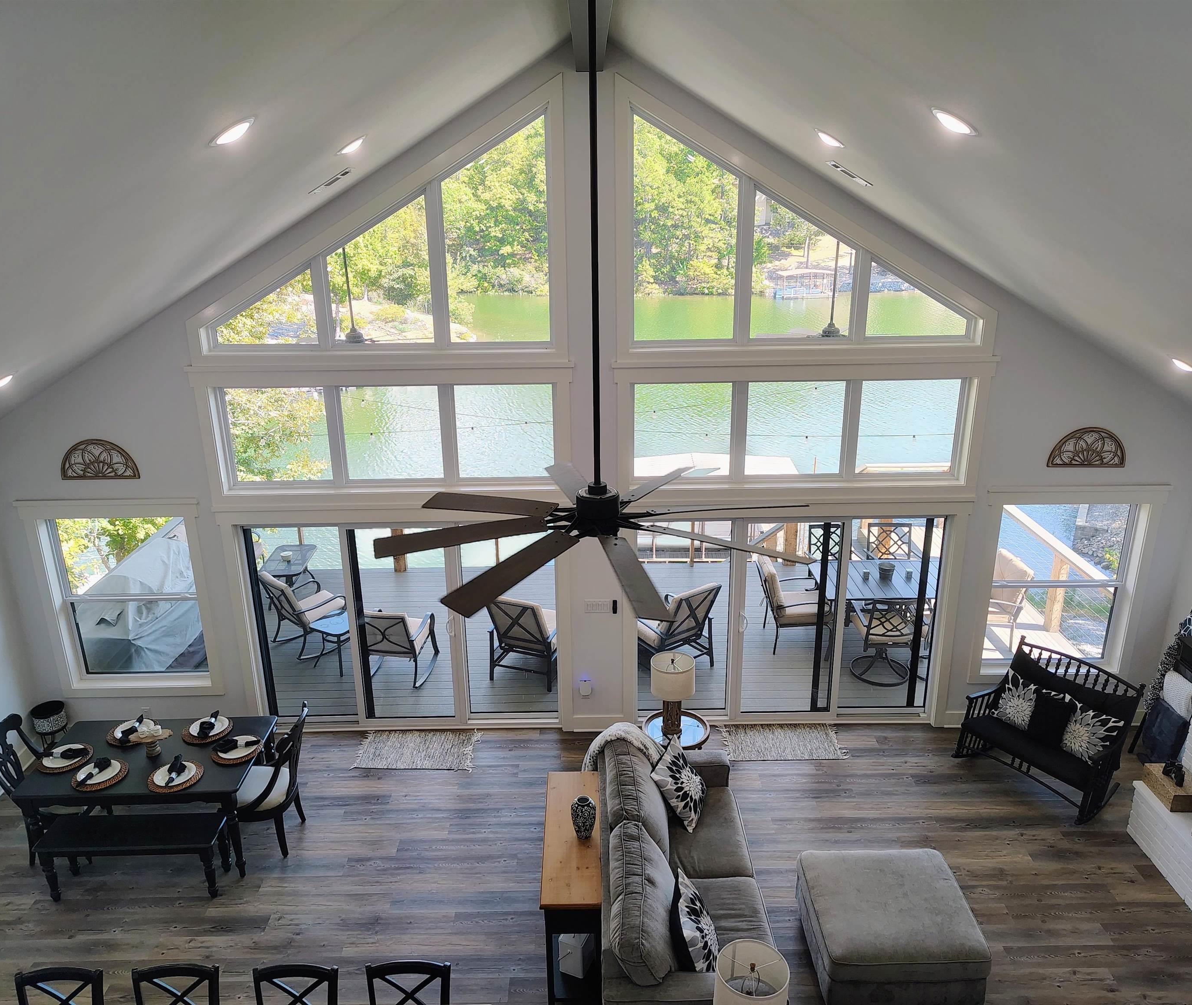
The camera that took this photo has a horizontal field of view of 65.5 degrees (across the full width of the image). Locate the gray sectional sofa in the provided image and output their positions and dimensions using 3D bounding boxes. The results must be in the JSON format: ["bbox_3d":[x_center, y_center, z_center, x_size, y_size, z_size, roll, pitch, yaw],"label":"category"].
[{"bbox_3d":[0.548,2.504,6.111,1.020,0.920,2.300,-1,19,0],"label":"gray sectional sofa"}]

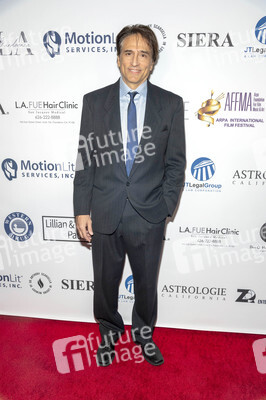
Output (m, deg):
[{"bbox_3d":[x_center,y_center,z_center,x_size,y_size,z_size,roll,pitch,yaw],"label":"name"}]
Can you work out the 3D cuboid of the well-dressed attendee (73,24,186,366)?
[{"bbox_3d":[-0.026,0.032,1.791,0.585,1.770,0.320,0,14,-2],"label":"well-dressed attendee"}]

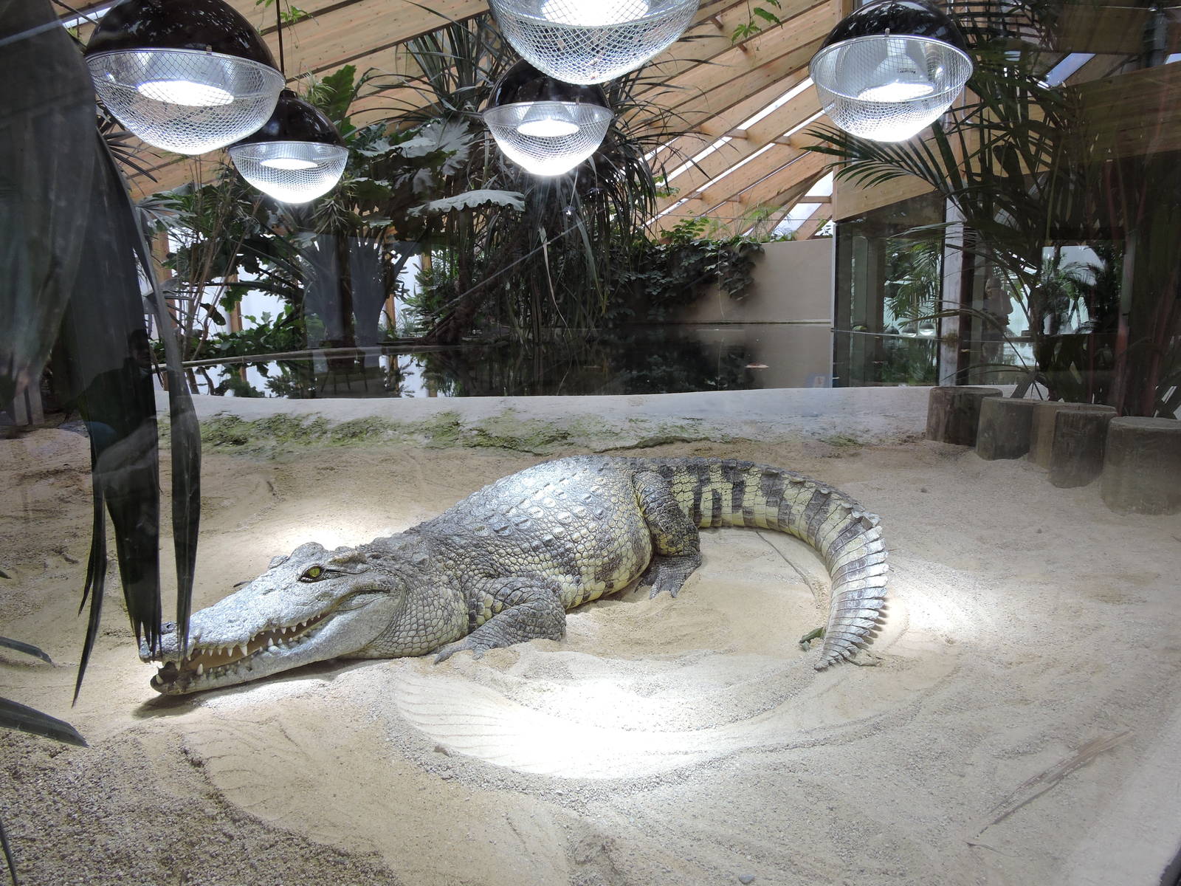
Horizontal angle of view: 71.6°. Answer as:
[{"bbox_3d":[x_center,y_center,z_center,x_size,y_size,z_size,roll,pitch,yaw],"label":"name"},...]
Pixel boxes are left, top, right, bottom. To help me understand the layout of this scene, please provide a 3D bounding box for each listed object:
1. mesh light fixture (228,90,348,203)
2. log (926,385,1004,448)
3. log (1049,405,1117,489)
[{"bbox_3d":[-1.056,-1.038,2.877,0.395,0.381,0.395,-2,10,0],"label":"mesh light fixture"},{"bbox_3d":[2.103,-0.152,4.609,0.371,0.284,0.371,-2,10,0],"label":"log"},{"bbox_3d":[2.137,0.022,3.557,0.228,0.304,0.228,-2,10,0],"label":"log"}]

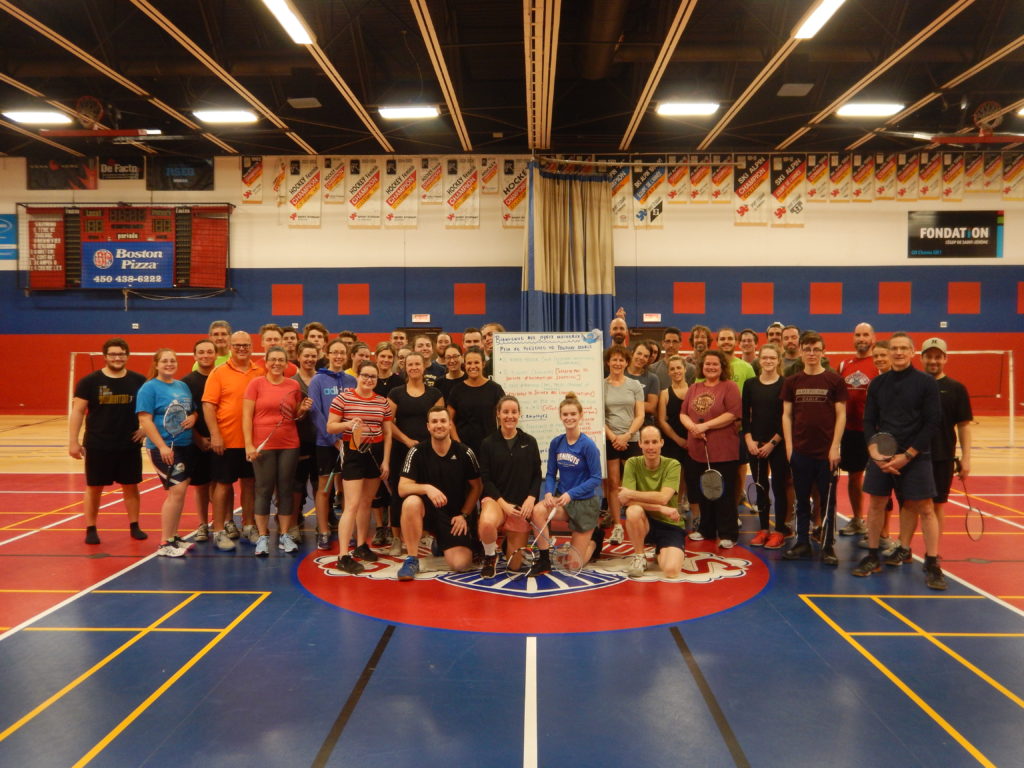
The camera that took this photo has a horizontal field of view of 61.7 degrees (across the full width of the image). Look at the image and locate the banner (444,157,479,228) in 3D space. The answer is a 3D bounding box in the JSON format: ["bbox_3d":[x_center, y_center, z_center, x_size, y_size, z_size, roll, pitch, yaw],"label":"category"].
[{"bbox_3d":[-1.172,-4.505,20.212,0.785,1.698,0.040,0,2,1],"label":"banner"}]

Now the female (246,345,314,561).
[{"bbox_3d":[-1.888,0.522,6.925,0.550,1.650,0.420,0,2,-10],"label":"female"}]

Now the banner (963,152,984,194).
[{"bbox_3d":[11.013,-5.009,20.410,0.496,0.936,0.030,0,2,1],"label":"banner"}]

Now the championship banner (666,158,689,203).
[{"bbox_3d":[3.985,-4.914,20.588,0.510,1.147,0.030,0,2,1],"label":"championship banner"}]

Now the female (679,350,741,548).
[{"bbox_3d":[1.681,0.524,7.237,0.540,1.610,0.460,1,2,19],"label":"female"}]

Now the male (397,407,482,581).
[{"bbox_3d":[-0.527,0.759,6.297,0.620,1.180,0.720,0,2,-1],"label":"male"}]

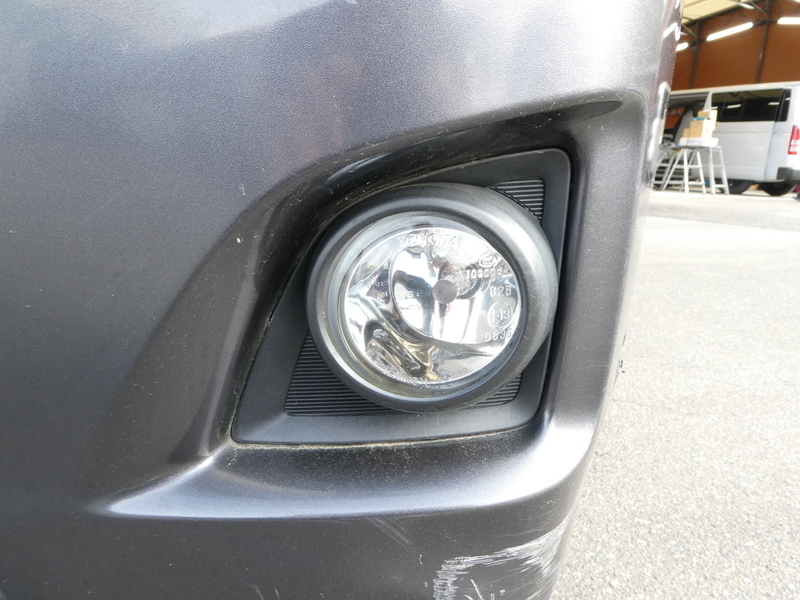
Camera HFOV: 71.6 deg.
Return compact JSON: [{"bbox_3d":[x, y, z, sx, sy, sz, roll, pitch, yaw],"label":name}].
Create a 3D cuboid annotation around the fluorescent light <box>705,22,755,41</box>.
[{"bbox_3d":[9.116,-7.392,15.300,0.170,0.120,1.230,-9,10,-32],"label":"fluorescent light"}]

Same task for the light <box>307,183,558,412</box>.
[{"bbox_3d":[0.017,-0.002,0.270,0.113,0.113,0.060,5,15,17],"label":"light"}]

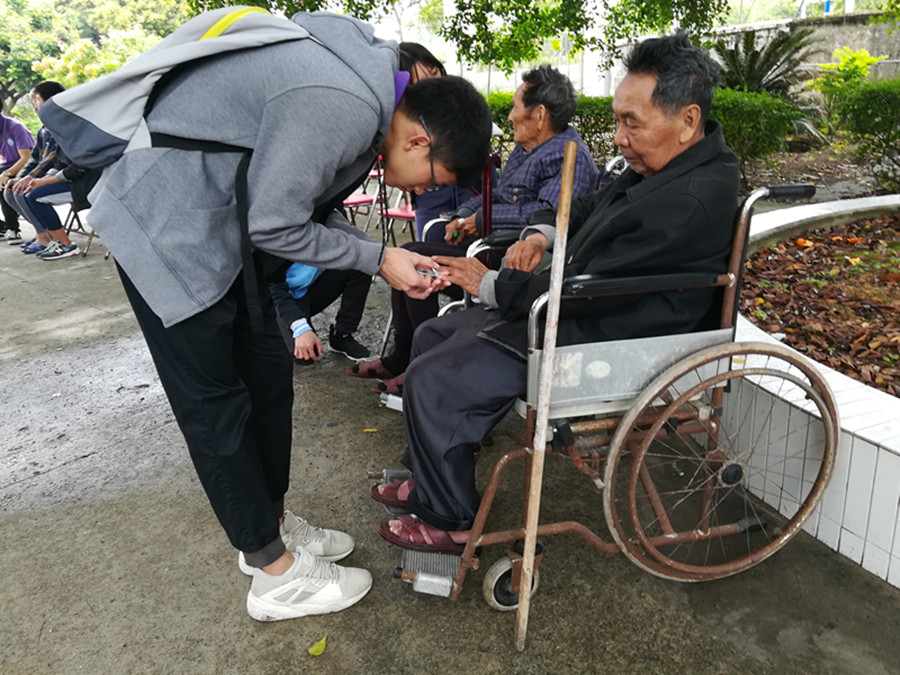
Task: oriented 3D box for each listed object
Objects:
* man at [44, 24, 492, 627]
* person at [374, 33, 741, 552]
[{"bbox_3d":[-0.308,-0.015,1.524,0.880,1.320,0.520,-7,19,-10],"label":"man"},{"bbox_3d":[0.230,-0.093,1.640,0.930,1.170,0.550,-7,19,-10],"label":"person"}]

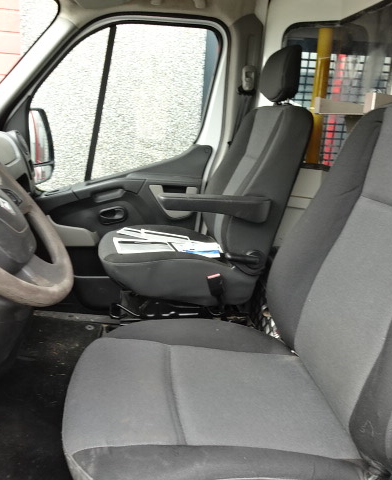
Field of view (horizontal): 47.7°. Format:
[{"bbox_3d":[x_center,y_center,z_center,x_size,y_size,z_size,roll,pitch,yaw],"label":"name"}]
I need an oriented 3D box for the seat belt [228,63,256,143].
[{"bbox_3d":[0.217,-0.630,2.070,0.115,0.360,0.070,-1,16,-9],"label":"seat belt"}]

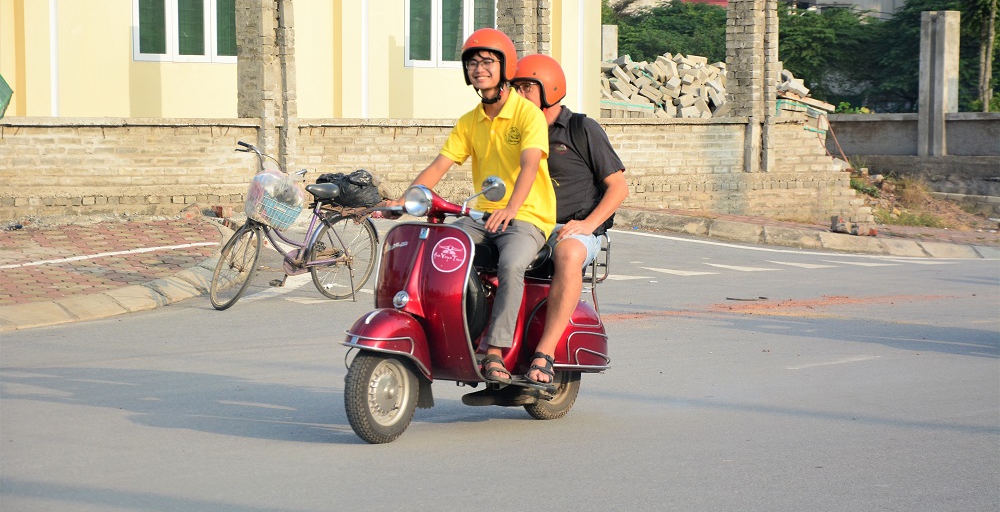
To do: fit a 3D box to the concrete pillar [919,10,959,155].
[{"bbox_3d":[5.393,-2.099,37.941,0.345,1.772,0.345,3,4,42],"label":"concrete pillar"}]

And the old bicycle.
[{"bbox_3d":[-1.468,-0.198,21.760,1.640,1.110,0.560,-2,4,-42],"label":"old bicycle"}]

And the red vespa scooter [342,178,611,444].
[{"bbox_3d":[-0.122,0.211,13.455,0.700,1.100,1.760,3,4,38],"label":"red vespa scooter"}]

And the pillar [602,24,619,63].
[{"bbox_3d":[1.582,-2.629,47.527,0.345,1.791,0.345,-2,4,-43],"label":"pillar"}]

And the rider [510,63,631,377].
[{"bbox_3d":[0.180,-0.175,13.792,0.620,1.460,0.700,3,4,38],"label":"rider"}]

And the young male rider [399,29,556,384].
[{"bbox_3d":[-0.111,-0.209,13.446,0.660,1.540,0.740,3,4,38],"label":"young male rider"}]

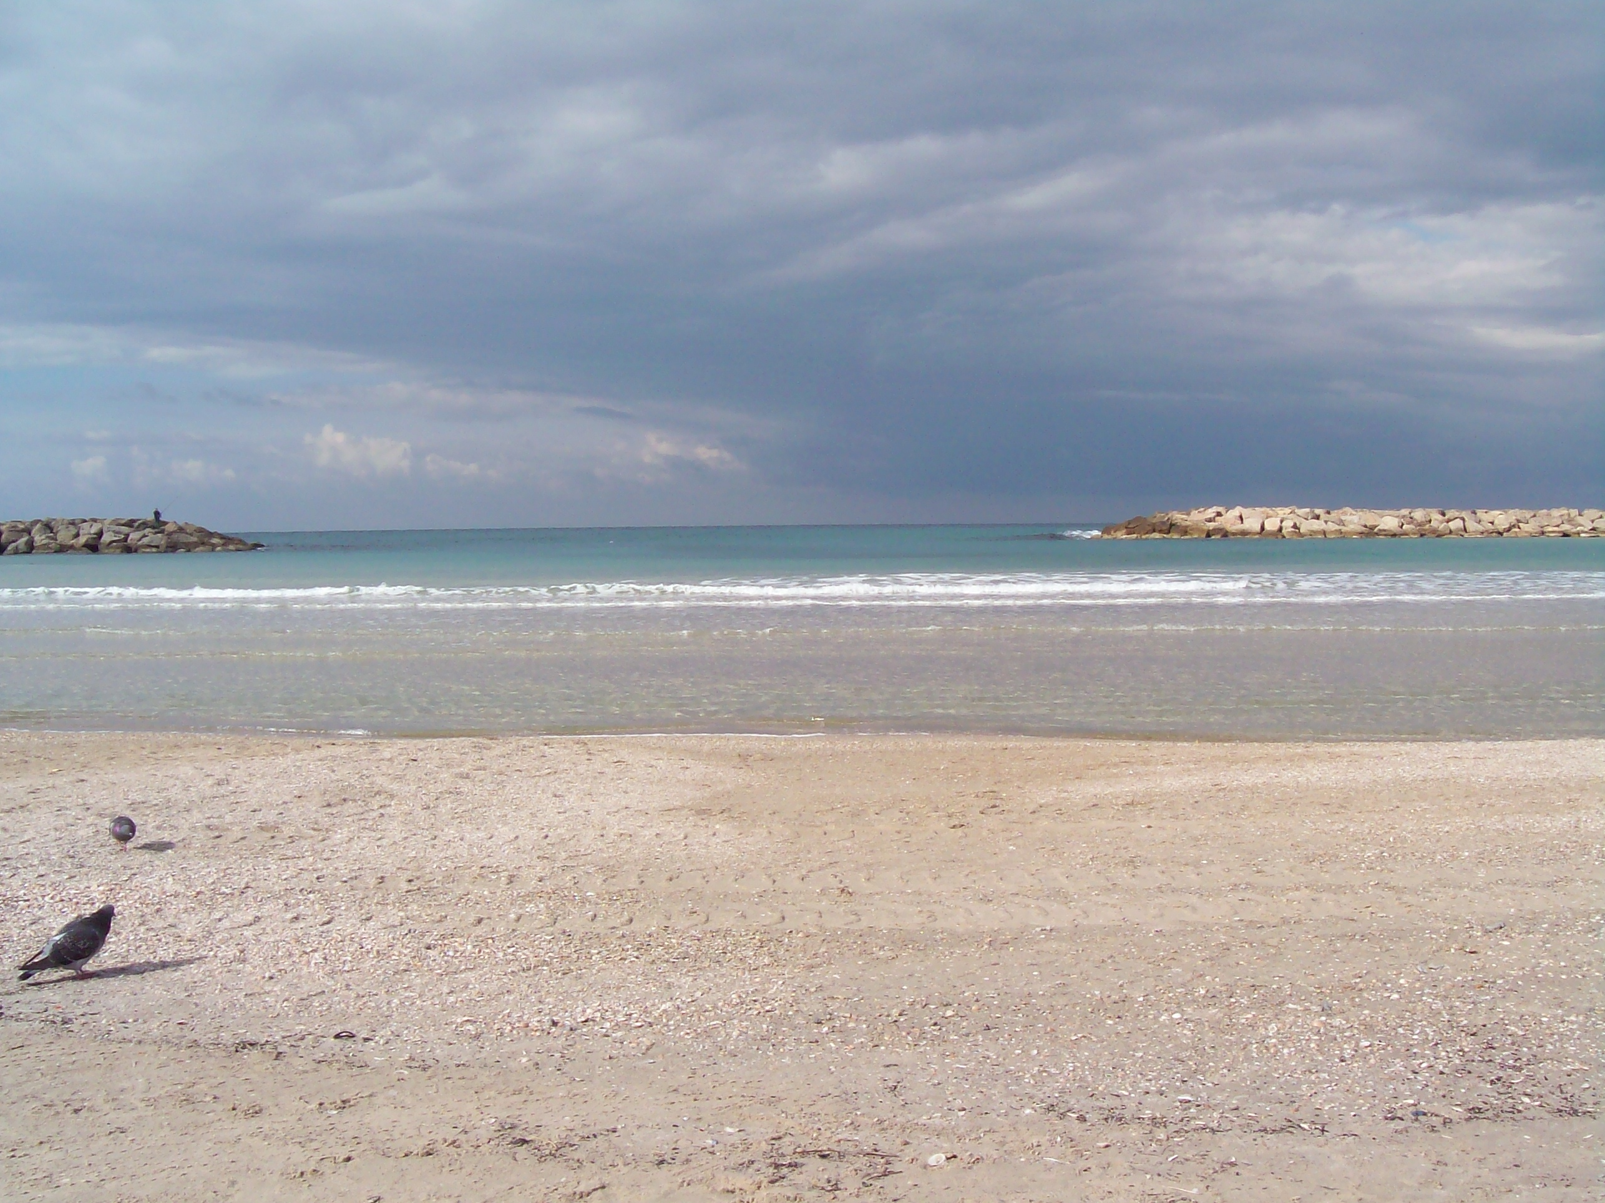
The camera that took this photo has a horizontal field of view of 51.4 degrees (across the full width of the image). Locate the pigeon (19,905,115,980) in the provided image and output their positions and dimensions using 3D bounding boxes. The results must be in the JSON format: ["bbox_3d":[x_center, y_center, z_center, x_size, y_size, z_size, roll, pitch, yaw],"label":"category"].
[{"bbox_3d":[-2.422,1.131,5.500,0.120,0.210,0.315,2,3,40],"label":"pigeon"}]

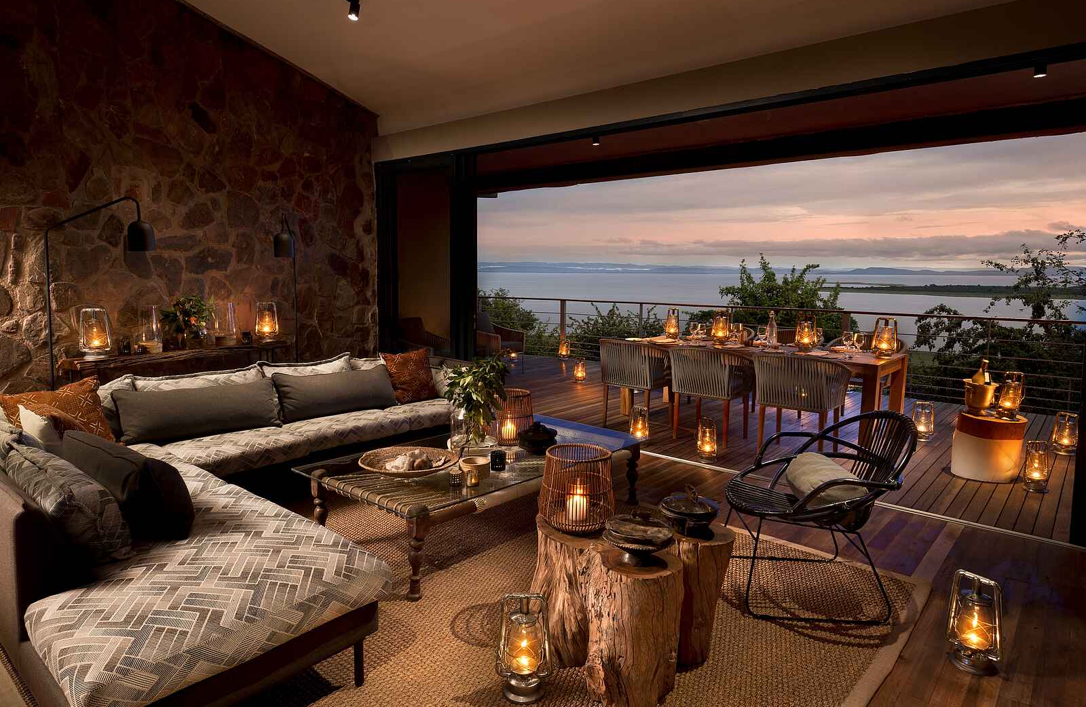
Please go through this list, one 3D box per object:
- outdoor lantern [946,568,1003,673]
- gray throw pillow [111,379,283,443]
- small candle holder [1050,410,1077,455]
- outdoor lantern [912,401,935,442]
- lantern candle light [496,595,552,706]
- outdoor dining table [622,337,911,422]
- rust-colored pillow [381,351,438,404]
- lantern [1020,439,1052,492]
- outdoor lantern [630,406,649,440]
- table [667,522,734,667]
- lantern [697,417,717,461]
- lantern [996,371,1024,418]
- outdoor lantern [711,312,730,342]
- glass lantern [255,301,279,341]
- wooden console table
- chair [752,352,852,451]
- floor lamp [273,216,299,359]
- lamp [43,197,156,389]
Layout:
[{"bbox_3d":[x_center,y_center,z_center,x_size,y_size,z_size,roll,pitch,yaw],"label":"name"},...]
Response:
[{"bbox_3d":[1.633,1.000,2.387,0.147,0.355,0.188,-7,10,-43],"label":"outdoor lantern"},{"bbox_3d":[-2.156,0.339,3.998,0.900,0.350,0.170,-6,-9,-41],"label":"gray throw pillow"},{"bbox_3d":[4.258,0.646,5.177,0.170,0.325,0.155,6,10,40],"label":"small candle holder"},{"bbox_3d":[3.370,0.593,5.600,0.178,0.345,0.147,4,8,25],"label":"outdoor lantern"},{"bbox_3d":[-0.066,1.012,2.197,0.188,0.355,0.147,0,7,0],"label":"lantern candle light"},{"bbox_3d":[2.027,0.321,6.109,2.400,0.765,0.990,7,9,41],"label":"outdoor dining table"},{"bbox_3d":[-1.083,0.162,5.126,0.140,0.420,0.420,-19,-7,41],"label":"rust-colored pillow"},{"bbox_3d":[3.335,0.761,4.285,0.160,0.325,0.150,6,9,38],"label":"lantern"},{"bbox_3d":[0.840,0.596,5.497,0.178,0.340,0.147,6,10,39],"label":"outdoor lantern"},{"bbox_3d":[0.565,0.905,2.420,0.300,0.480,0.300,2,8,14],"label":"table"},{"bbox_3d":[1.284,0.667,4.961,0.168,0.335,0.140,3,7,15],"label":"lantern"},{"bbox_3d":[3.443,0.301,4.665,0.178,0.335,0.147,0,7,0],"label":"lantern"},{"bbox_3d":[1.780,-0.262,6.364,0.180,0.310,0.160,2,8,16],"label":"outdoor lantern"},{"bbox_3d":[-2.458,-0.289,5.640,0.180,0.335,0.165,-3,8,-23],"label":"glass lantern"},{"bbox_3d":[-2.903,0.354,5.121,0.400,0.770,1.530,7,9,41],"label":"wooden console table"},{"bbox_3d":[2.017,0.419,5.018,0.570,0.800,0.560,7,10,41],"label":"chair"},{"bbox_3d":[-2.299,-0.270,5.815,0.250,1.900,0.620,-1,8,-11],"label":"floor lamp"},{"bbox_3d":[-3.155,-0.103,4.450,0.893,1.959,0.233,1,8,7],"label":"lamp"}]

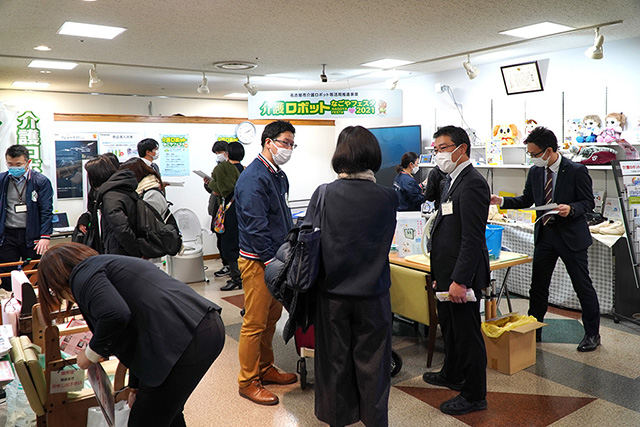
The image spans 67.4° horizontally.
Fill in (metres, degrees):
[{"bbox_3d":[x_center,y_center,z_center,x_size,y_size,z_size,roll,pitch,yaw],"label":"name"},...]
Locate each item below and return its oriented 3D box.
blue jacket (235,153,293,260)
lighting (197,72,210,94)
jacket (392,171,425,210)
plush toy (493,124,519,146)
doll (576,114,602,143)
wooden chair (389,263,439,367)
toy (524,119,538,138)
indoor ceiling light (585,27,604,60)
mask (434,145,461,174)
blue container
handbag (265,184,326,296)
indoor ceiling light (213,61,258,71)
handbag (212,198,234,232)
[{"bbox_3d":[-0.351,-0.025,3.040,0.300,0.680,0.460,2,5,22],"label":"blue jacket"},{"bbox_3d":[-1.462,-1.645,6.063,0.140,0.265,0.150,-4,7,-24],"label":"lighting"},{"bbox_3d":[0.917,-0.113,4.920,0.340,0.620,0.440,-2,5,-23],"label":"jacket"},{"bbox_3d":[2.219,-0.940,5.727,0.270,0.245,0.190,3,8,30],"label":"plush toy"},{"bbox_3d":[2.768,-0.873,4.932,0.210,0.280,0.185,-7,9,-37],"label":"doll"},{"bbox_3d":[0.790,0.630,3.620,0.560,0.760,0.540,-4,6,-37],"label":"wooden chair"},{"bbox_3d":[2.252,-0.866,5.100,0.180,0.260,0.180,-7,9,-43],"label":"toy"},{"bbox_3d":[2.359,-1.461,4.126,0.140,0.265,0.140,0,7,3],"label":"indoor ceiling light"},{"bbox_3d":[0.709,-0.304,2.700,0.120,0.155,0.140,-4,7,-28],"label":"mask"},{"bbox_3d":[1.292,0.222,3.680,0.260,0.250,0.260,0,5,0],"label":"blue container"},{"bbox_3d":[-0.102,0.141,2.500,0.170,0.520,0.300,-3,6,-32],"label":"handbag"},{"bbox_3d":[-0.986,-1.707,5.605,0.500,0.050,0.500,-1,7,0],"label":"indoor ceiling light"},{"bbox_3d":[-1.047,0.016,5.180,0.220,0.370,0.140,3,6,30],"label":"handbag"}]

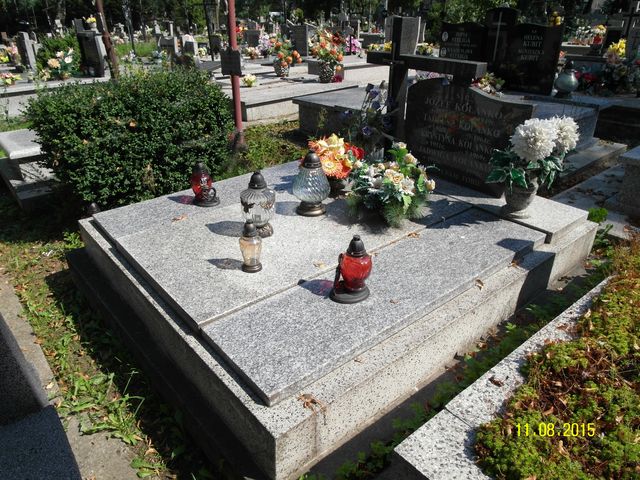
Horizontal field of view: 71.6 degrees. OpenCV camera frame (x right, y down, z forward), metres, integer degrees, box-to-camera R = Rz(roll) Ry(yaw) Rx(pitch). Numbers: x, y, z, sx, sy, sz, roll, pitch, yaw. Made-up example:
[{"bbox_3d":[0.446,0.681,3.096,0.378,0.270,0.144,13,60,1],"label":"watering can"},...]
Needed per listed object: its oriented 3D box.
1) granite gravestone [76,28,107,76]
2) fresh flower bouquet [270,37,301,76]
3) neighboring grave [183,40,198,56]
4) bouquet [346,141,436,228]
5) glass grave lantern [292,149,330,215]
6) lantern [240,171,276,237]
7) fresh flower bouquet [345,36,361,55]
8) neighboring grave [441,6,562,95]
[{"bbox_3d":[-3.702,-3.043,7.261,0.440,0.710,0.140,14,30,24],"label":"granite gravestone"},{"bbox_3d":[-0.566,-3.010,7.282,0.500,0.598,0.450,11,28,18],"label":"fresh flower bouquet"},{"bbox_3d":[-3.544,-5.273,12.150,0.150,0.470,0.550,-20,34,-36],"label":"neighboring grave"},{"bbox_3d":[0.400,-0.320,2.422,0.480,0.360,0.400,5,27,9],"label":"bouquet"},{"bbox_3d":[-0.042,-0.319,2.436,0.205,0.344,0.205,0,27,0],"label":"glass grave lantern"},{"bbox_3d":[-0.314,-0.189,2.200,0.175,0.322,0.175,0,27,0],"label":"lantern"},{"bbox_3d":[0.911,-5.349,12.249,0.420,0.500,0.440,-20,34,-36],"label":"fresh flower bouquet"},{"bbox_3d":[2.306,-2.538,5.896,0.200,0.930,1.550,-20,34,-36],"label":"neighboring grave"}]

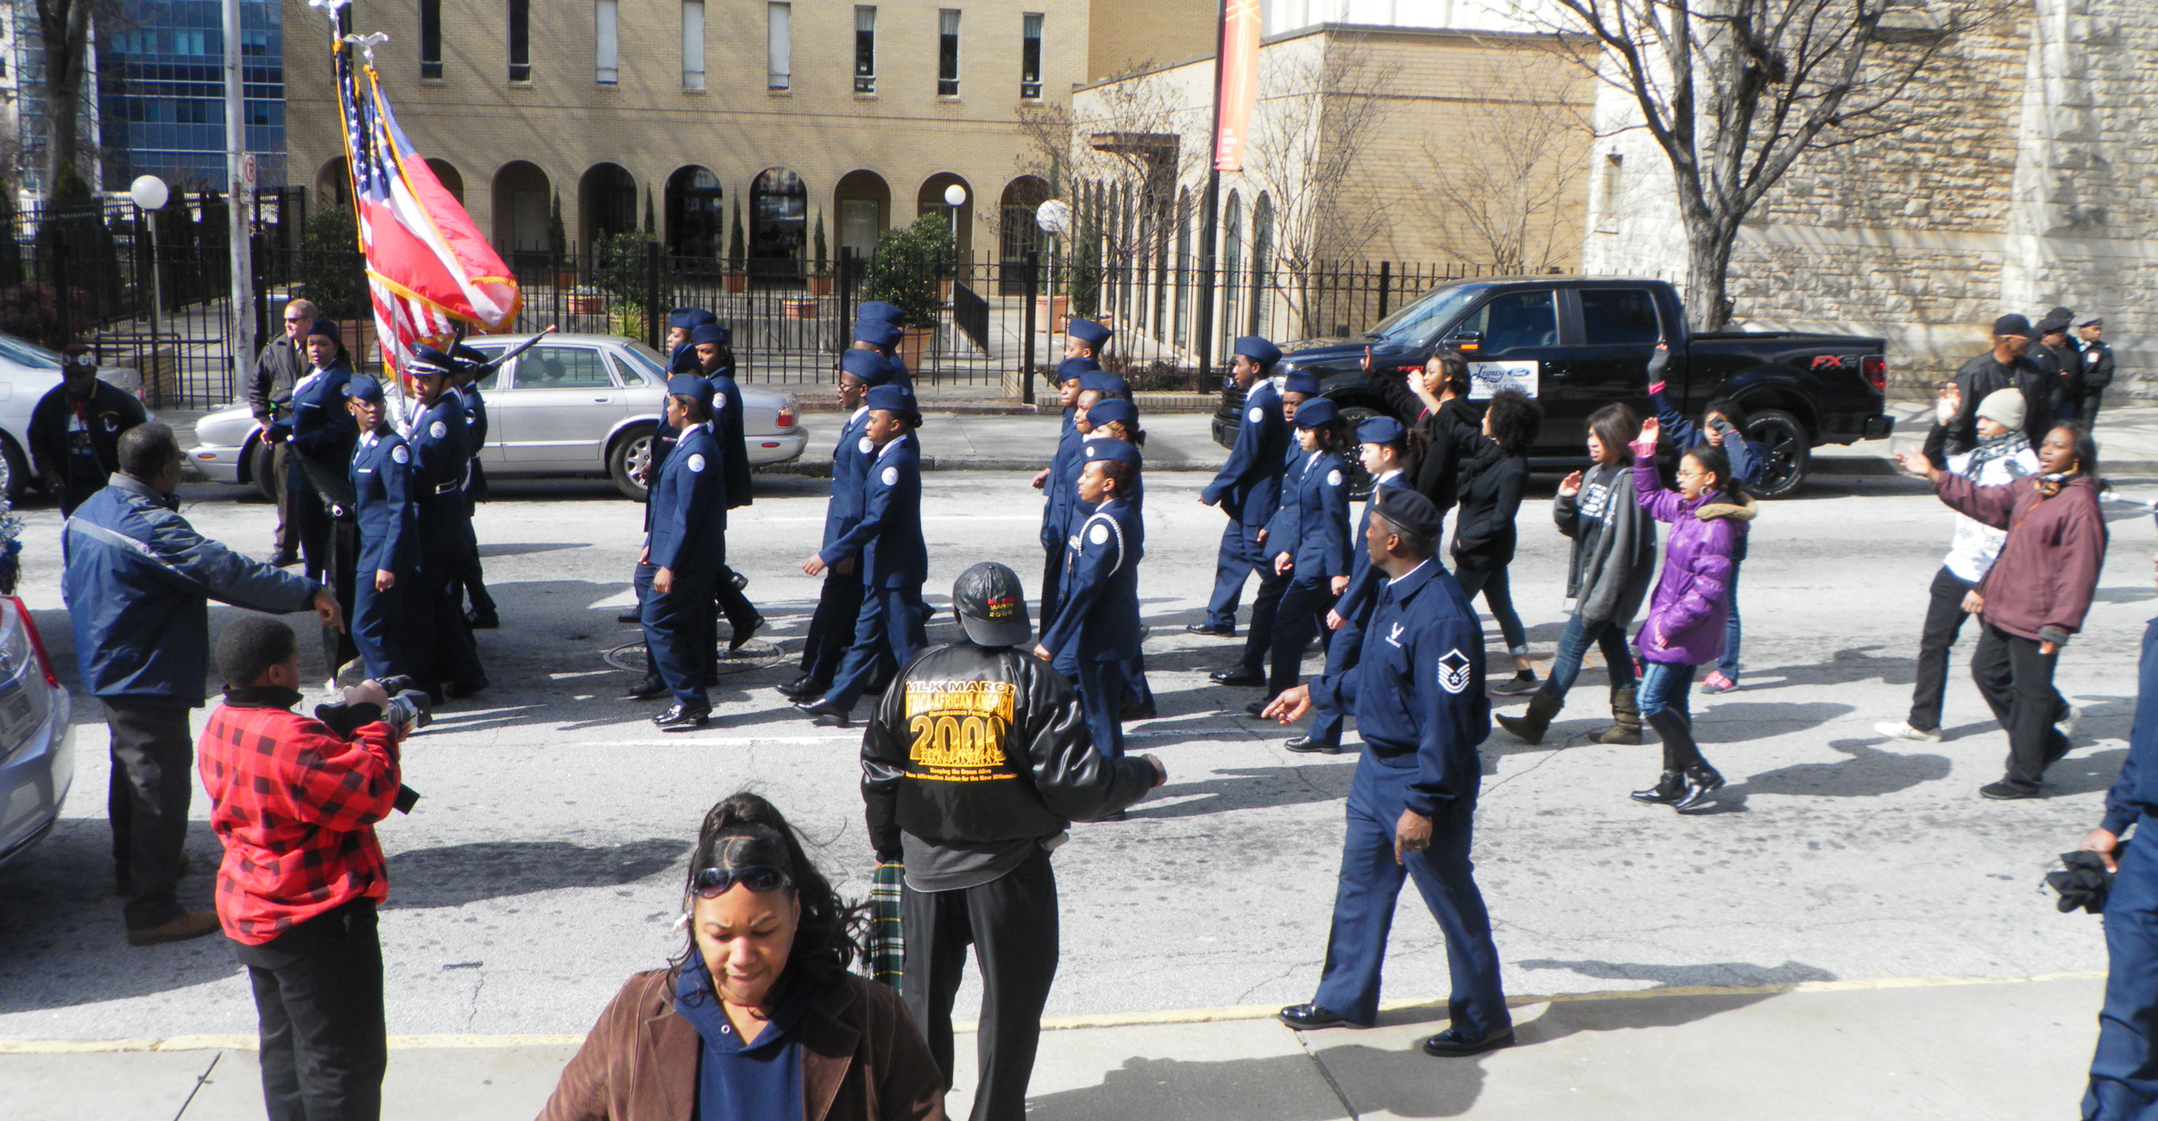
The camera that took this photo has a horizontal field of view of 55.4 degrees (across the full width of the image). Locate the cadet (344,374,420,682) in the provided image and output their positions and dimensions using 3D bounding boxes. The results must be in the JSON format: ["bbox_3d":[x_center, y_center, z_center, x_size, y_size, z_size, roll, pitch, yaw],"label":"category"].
[{"bbox_3d":[-3.598,-0.118,10.656,0.400,1.694,0.460,-7,13,-37],"label":"cadet"}]

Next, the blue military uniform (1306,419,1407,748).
[{"bbox_3d":[1.410,0.102,10.214,0.680,1.660,0.500,-1,10,-12],"label":"blue military uniform"}]

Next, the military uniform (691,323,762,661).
[{"bbox_3d":[-2.039,-0.401,11.601,0.620,1.820,0.500,0,10,-9],"label":"military uniform"}]

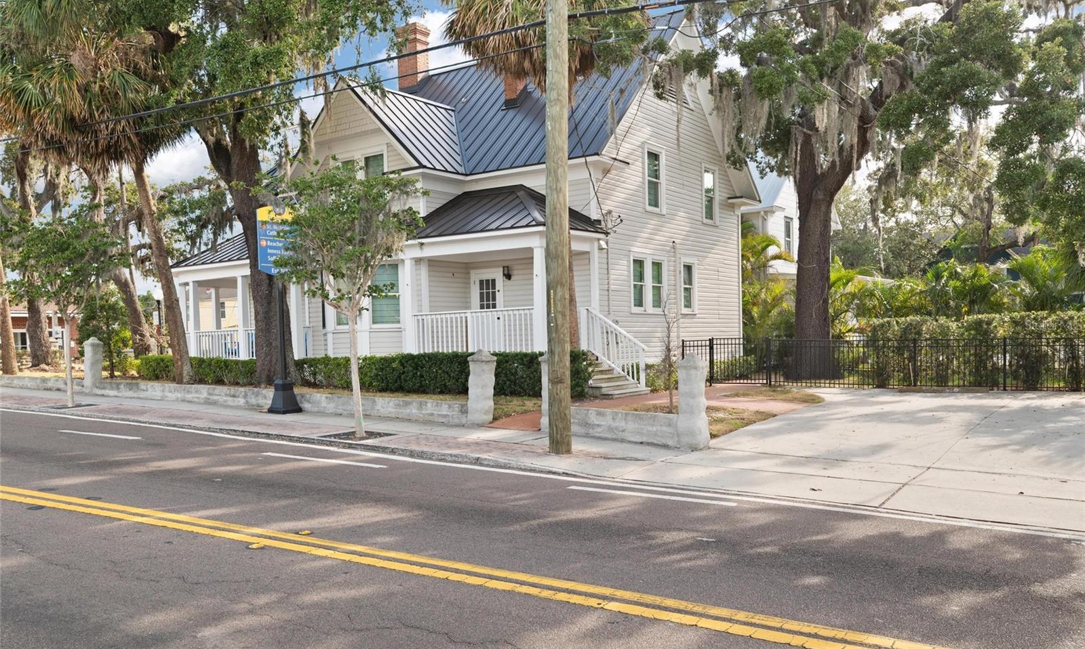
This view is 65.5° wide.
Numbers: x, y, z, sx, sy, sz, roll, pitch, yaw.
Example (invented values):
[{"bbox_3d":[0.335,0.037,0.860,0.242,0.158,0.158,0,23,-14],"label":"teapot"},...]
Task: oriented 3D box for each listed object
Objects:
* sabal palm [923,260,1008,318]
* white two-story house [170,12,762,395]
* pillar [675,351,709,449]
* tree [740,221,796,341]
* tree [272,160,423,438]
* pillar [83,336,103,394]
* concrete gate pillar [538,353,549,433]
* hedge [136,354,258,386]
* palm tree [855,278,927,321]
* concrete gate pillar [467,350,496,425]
[{"bbox_3d":[13.037,-0.233,26.000,2.600,3.503,2.500,-2,-1,36],"label":"sabal palm"},{"bbox_3d":[-2.034,-3.769,25.741,14.400,10.900,11.500,-2,-1,36],"label":"white two-story house"},{"bbox_3d":[2.110,1.081,11.900,0.360,1.330,0.360,-2,-1,36],"label":"pillar"},{"bbox_3d":[7.539,-0.927,28.800,2.800,5.202,2.700,-2,-1,36],"label":"tree"},{"bbox_3d":[-3.051,-0.411,13.200,2.400,4.321,2.350,-1,0,0],"label":"tree"},{"bbox_3d":[-11.386,1.037,21.400,0.370,1.388,0.370,-2,-1,36],"label":"pillar"},{"bbox_3d":[0.188,1.099,13.350,0.360,1.237,0.360,-2,-1,36],"label":"concrete gate pillar"},{"bbox_3d":[-9.030,1.205,22.898,5.800,0.780,0.950,-2,-1,36],"label":"hedge"},{"bbox_3d":[10.957,0.037,26.500,2.300,3.054,2.300,-2,-1,36],"label":"palm tree"},{"bbox_3d":[-1.013,1.062,14.200,0.360,1.259,0.360,-2,-1,36],"label":"concrete gate pillar"}]

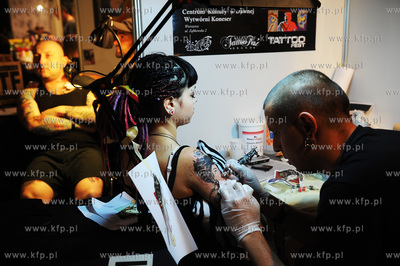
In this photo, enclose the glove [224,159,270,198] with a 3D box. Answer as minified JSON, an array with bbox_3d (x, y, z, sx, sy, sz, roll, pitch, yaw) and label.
[{"bbox_3d":[0.129,0.125,1.330,0.150,0.075,0.085,34,9,12],"label":"glove"}]

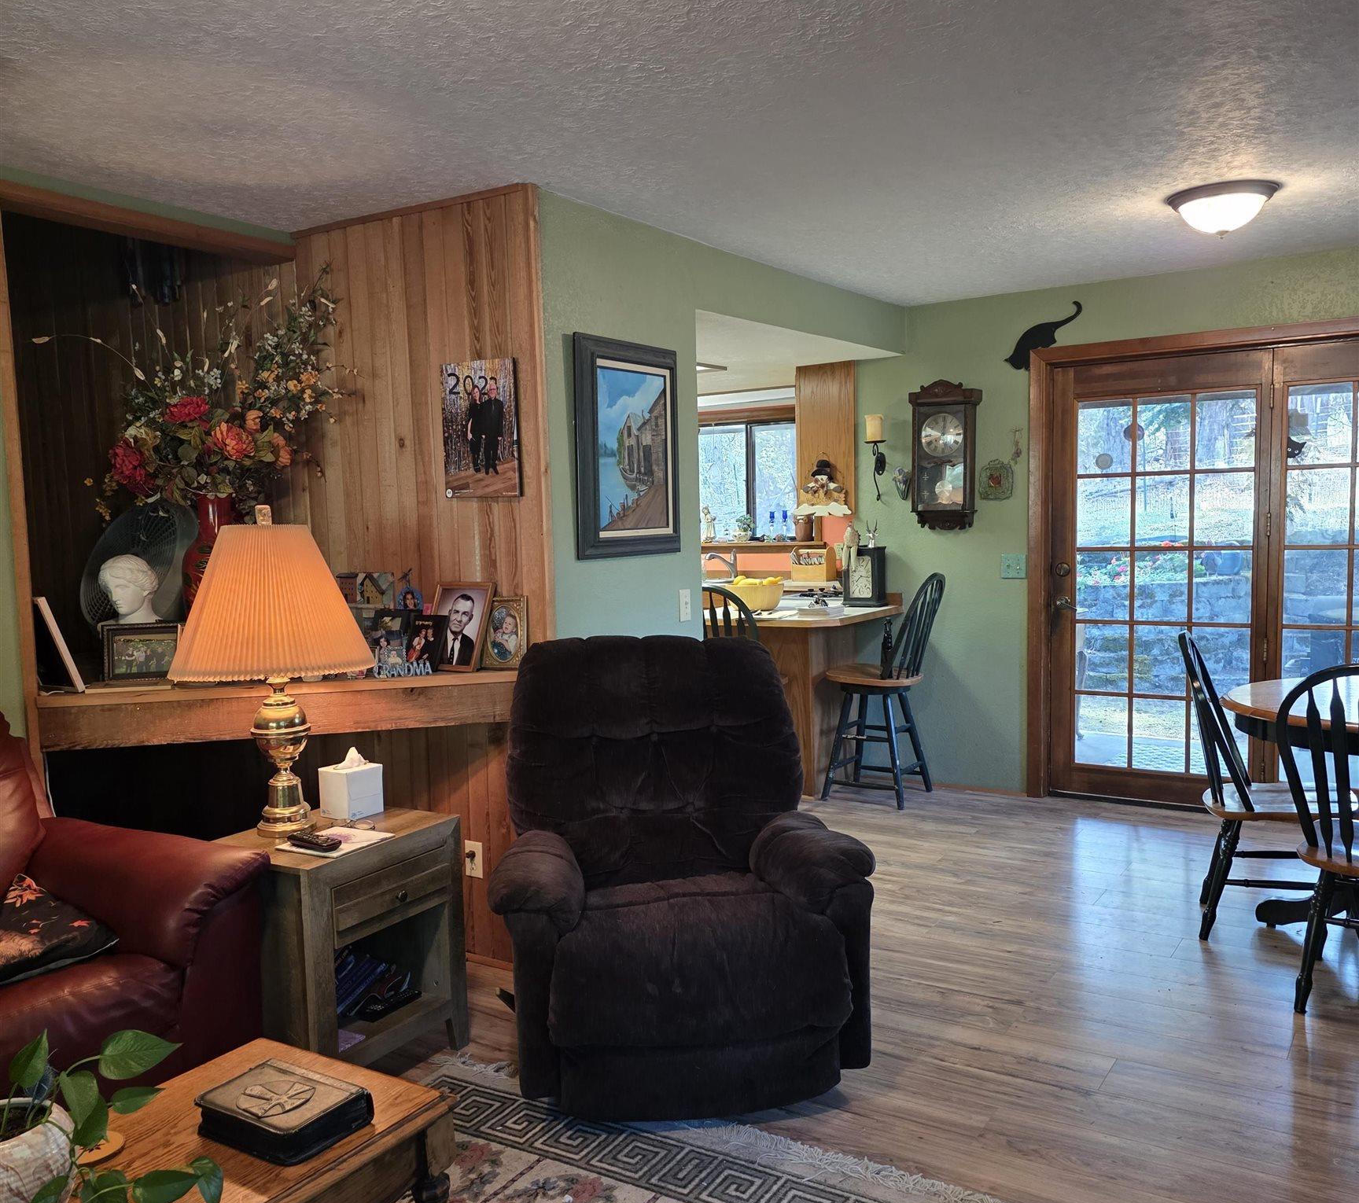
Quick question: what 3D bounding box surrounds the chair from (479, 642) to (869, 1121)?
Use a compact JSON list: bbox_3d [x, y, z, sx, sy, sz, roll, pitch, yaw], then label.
[{"bbox_3d":[-0.014,0.668,3.225,0.955,1.065,0.955,-2,5,-8],"label":"chair"}]

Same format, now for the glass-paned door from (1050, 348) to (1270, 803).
[{"bbox_3d":[2.160,-0.081,5.471,0.931,2.017,0.045,1,5,33],"label":"glass-paned door"}]

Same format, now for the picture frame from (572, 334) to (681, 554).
[{"bbox_3d":[-0.177,-0.498,3.964,0.045,0.695,0.574,1,5,33],"label":"picture frame"}]

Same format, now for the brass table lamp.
[{"bbox_3d":[-1.028,0.194,3.083,0.502,0.804,0.502,1,5,33],"label":"brass table lamp"}]

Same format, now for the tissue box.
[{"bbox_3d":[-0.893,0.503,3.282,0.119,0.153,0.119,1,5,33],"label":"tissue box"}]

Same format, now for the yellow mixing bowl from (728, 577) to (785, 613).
[{"bbox_3d":[0.402,-0.025,6.226,0.301,0.136,0.301,-2,5,0],"label":"yellow mixing bowl"}]

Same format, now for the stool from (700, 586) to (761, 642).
[{"bbox_3d":[0.271,0.441,5.754,0.462,1.095,0.573,1,5,27],"label":"stool"}]

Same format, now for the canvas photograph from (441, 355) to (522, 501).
[{"bbox_3d":[-0.597,-0.521,3.656,0.299,0.410,0.022,1,5,33],"label":"canvas photograph"}]

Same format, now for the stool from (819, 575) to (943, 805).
[{"bbox_3d":[1.001,0.413,5.856,0.573,1.095,0.462,3,6,42],"label":"stool"}]

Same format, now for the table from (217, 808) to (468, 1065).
[{"bbox_3d":[-0.896,0.907,3.107,0.434,0.636,0.544,1,5,28],"label":"table"}]

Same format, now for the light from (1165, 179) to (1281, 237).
[{"bbox_3d":[1.765,-1.256,3.913,0.347,0.136,0.347,1,5,33],"label":"light"}]

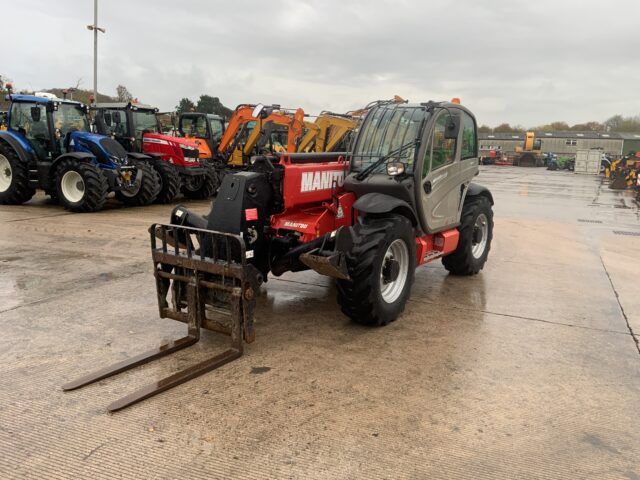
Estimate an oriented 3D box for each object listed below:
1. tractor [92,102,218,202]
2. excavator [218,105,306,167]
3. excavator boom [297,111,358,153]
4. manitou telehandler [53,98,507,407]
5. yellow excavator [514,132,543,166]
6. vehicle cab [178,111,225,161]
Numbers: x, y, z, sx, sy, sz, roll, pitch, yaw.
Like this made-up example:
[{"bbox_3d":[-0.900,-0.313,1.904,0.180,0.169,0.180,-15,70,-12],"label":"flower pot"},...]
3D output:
[{"bbox_3d":[-5.857,-2.880,18.098,4.600,3.050,2.300,6,11,26],"label":"tractor"},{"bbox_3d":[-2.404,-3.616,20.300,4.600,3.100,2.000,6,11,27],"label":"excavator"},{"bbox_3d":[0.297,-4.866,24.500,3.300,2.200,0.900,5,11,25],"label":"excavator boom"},{"bbox_3d":[0.087,-0.474,6.311,2.300,2.470,6.690,7,12,33],"label":"manitou telehandler"},{"bbox_3d":[22.125,-9.636,56.178,3.200,3.900,7.200,5,10,19],"label":"yellow excavator"},{"bbox_3d":[-4.420,-3.860,20.000,1.400,1.800,1.150,7,11,27],"label":"vehicle cab"}]

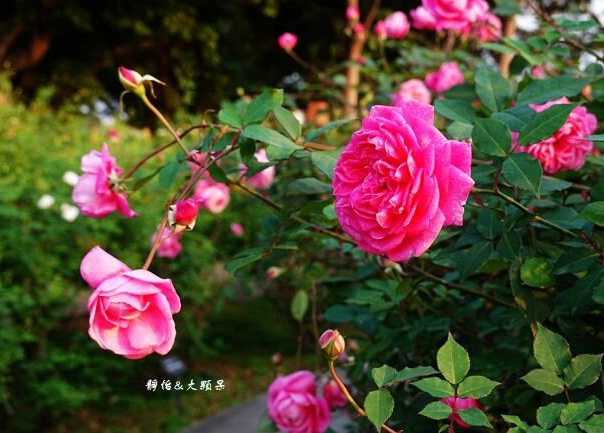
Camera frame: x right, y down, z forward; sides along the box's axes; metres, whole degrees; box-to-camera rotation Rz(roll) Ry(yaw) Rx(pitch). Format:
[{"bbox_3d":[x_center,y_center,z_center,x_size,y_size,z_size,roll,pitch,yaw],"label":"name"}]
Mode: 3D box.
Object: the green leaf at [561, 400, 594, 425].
[{"bbox_3d":[0.207,0.146,0.660,0.032,0.008,0.014,-26,42,-22],"label":"green leaf"}]

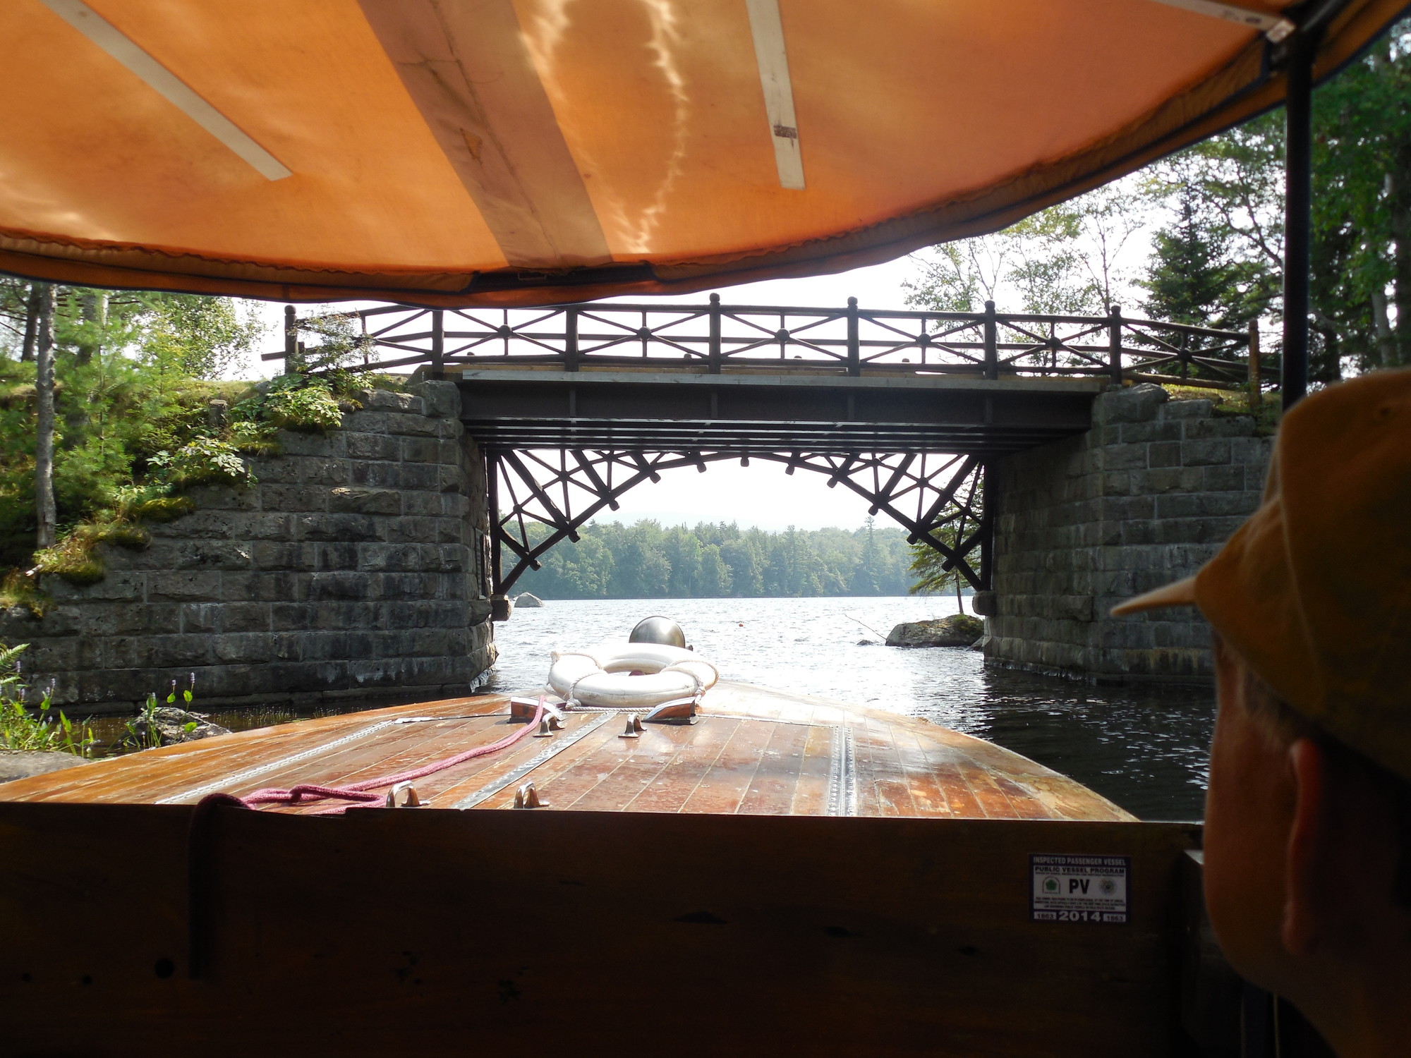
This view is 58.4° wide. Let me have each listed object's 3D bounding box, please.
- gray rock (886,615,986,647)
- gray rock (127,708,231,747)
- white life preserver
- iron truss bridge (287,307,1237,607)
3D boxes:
[{"bbox_3d":[5.636,2.408,30.151,2.500,0.750,2.000,0,-3,0],"label":"gray rock"},{"bbox_3d":[-4.230,1.616,10.161,0.870,0.360,0.650,0,-3,0],"label":"gray rock"},{"bbox_3d":[-0.257,0.520,4.500,0.600,0.120,0.600,0,6,0],"label":"white life preserver"},{"bbox_3d":[0.832,-1.007,19.381,13.722,4.118,4.500,0,-3,-6],"label":"iron truss bridge"}]

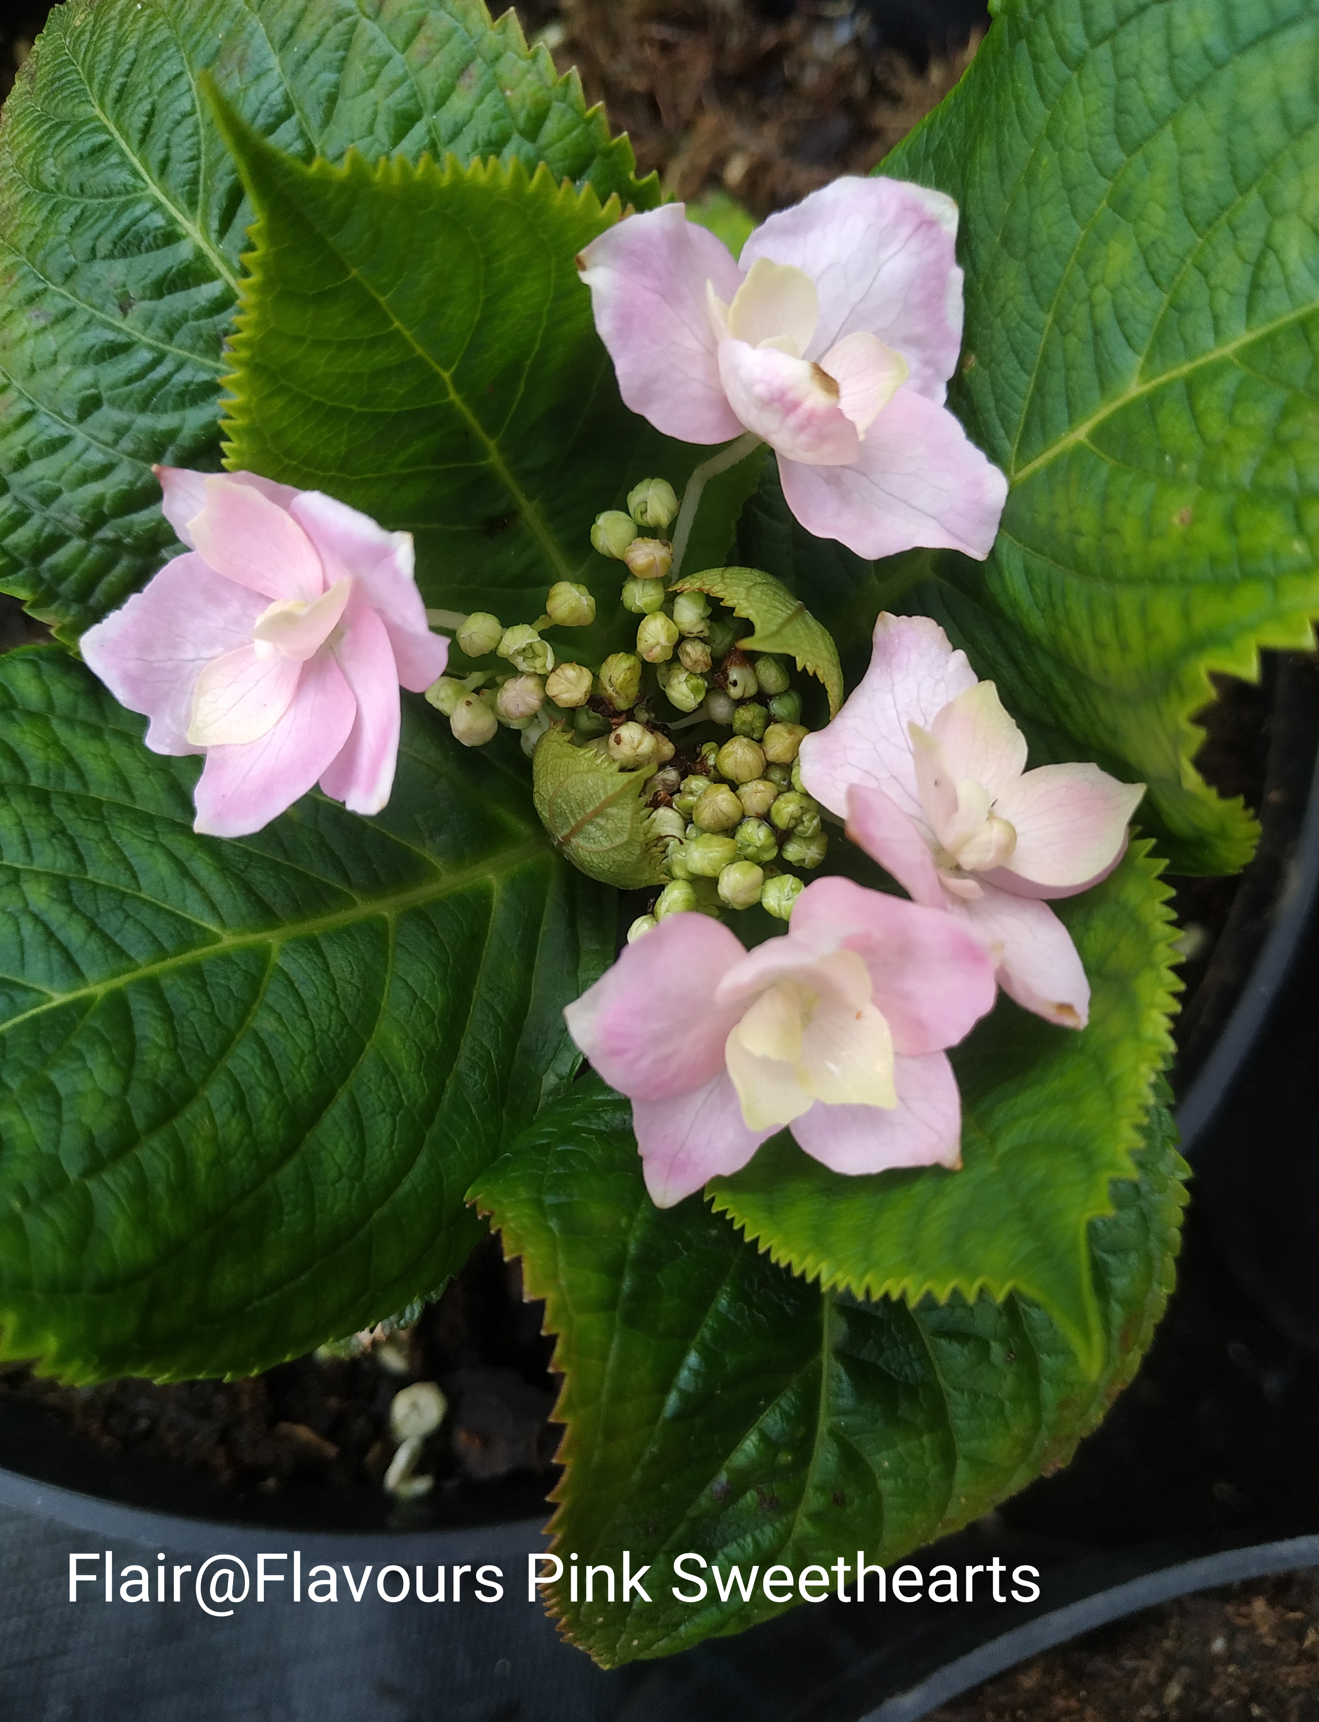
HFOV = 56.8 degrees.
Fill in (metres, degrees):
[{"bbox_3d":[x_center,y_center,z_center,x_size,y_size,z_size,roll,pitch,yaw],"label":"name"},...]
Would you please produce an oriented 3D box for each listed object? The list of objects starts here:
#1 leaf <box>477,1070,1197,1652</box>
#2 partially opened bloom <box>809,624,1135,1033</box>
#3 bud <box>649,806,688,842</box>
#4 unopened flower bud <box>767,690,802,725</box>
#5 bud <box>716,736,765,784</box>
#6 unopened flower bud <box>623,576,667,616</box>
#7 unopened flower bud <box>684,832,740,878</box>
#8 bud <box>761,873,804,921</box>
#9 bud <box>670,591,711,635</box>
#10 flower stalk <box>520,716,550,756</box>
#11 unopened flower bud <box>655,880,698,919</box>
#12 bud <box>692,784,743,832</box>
[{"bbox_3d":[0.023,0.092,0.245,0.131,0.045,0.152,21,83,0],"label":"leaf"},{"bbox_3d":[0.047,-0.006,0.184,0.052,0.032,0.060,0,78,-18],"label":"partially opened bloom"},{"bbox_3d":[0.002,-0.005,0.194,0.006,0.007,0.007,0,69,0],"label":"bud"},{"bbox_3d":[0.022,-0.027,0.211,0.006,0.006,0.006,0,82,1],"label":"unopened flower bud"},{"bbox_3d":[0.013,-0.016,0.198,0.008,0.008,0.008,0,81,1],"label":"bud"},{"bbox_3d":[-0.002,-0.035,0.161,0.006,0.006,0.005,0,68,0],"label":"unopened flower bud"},{"bbox_3d":[0.007,-0.001,0.165,0.008,0.006,0.006,1,81,-3],"label":"unopened flower bud"},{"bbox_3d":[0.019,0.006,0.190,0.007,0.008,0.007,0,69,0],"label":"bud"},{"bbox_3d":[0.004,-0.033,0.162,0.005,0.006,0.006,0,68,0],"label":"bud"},{"bbox_3d":[-0.018,-0.018,0.173,0.005,0.006,0.005,9,40,-8],"label":"flower stalk"},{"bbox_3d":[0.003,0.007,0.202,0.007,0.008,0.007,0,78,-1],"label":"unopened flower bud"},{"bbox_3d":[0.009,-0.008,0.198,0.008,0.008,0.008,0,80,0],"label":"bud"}]

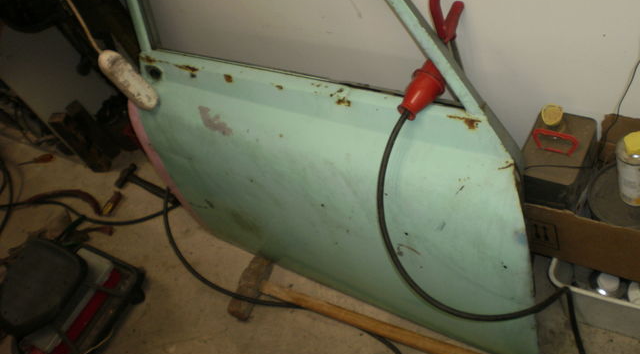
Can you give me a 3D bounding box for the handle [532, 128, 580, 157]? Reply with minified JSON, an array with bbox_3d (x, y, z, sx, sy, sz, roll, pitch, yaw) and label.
[{"bbox_3d":[0.496,-0.070,1.398,0.095,0.045,0.018,15,57,33],"label":"handle"}]

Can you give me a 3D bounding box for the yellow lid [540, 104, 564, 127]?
[{"bbox_3d":[0.502,-0.133,1.439,0.046,0.019,0.046,-12,47,13],"label":"yellow lid"}]

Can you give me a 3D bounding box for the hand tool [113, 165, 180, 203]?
[{"bbox_3d":[-0.612,0.039,2.387,0.330,0.030,0.108,21,61,36],"label":"hand tool"}]

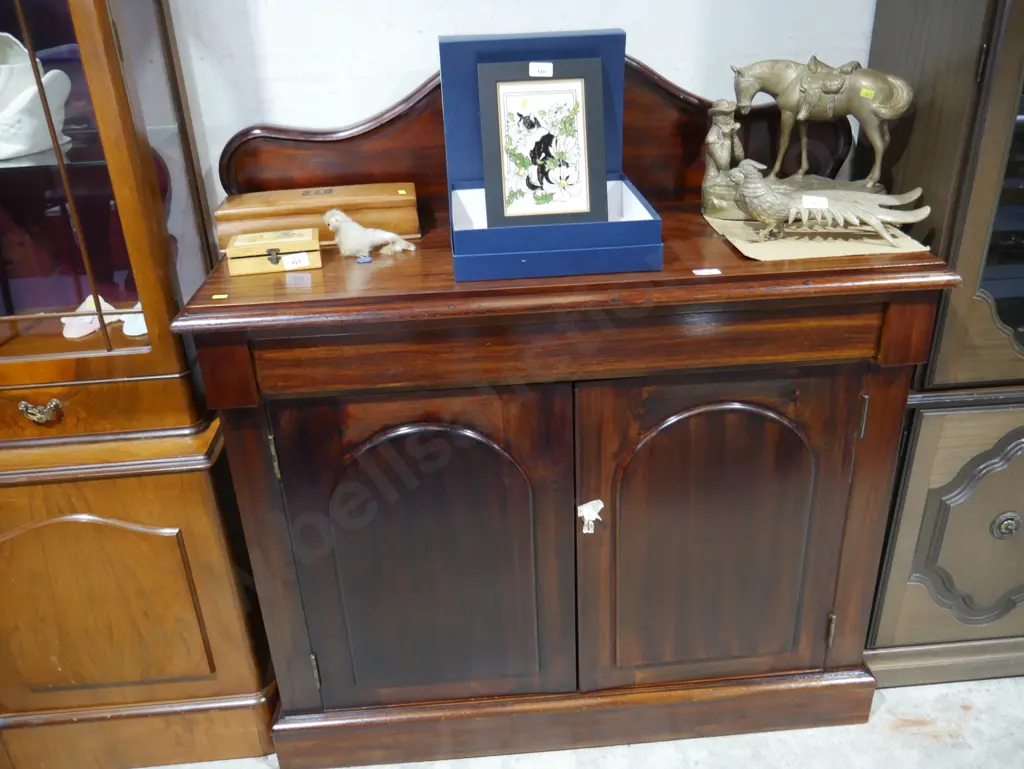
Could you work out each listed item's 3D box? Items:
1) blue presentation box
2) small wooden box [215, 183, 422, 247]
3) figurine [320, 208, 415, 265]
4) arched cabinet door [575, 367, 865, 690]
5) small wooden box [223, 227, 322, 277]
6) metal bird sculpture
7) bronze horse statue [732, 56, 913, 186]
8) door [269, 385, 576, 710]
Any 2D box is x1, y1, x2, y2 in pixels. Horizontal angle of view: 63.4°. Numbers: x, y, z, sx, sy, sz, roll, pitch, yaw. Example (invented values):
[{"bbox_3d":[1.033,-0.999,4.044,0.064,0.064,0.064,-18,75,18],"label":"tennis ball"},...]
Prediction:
[{"bbox_3d":[0.053,-0.374,1.301,0.306,0.308,0.363,-4,26,-2],"label":"blue presentation box"},{"bbox_3d":[-0.333,-0.295,1.452,0.338,0.066,0.140,-5,26,-6],"label":"small wooden box"},{"bbox_3d":[-0.228,-0.241,1.315,0.138,0.079,0.061,-10,27,-15],"label":"figurine"},{"bbox_3d":[0.339,0.261,1.423,0.461,0.628,0.025,-4,24,-2],"label":"arched cabinet door"},{"bbox_3d":[-0.370,-0.209,1.305,0.139,0.042,0.079,-7,26,-9],"label":"small wooden box"},{"bbox_3d":[0.506,-0.299,1.336,0.314,0.127,0.130,-4,24,-2],"label":"metal bird sculpture"},{"bbox_3d":[0.522,-0.451,1.420,0.283,0.210,0.081,8,28,20],"label":"bronze horse statue"},{"bbox_3d":[-0.125,0.291,1.404,0.467,0.628,0.025,-4,24,-2],"label":"door"}]

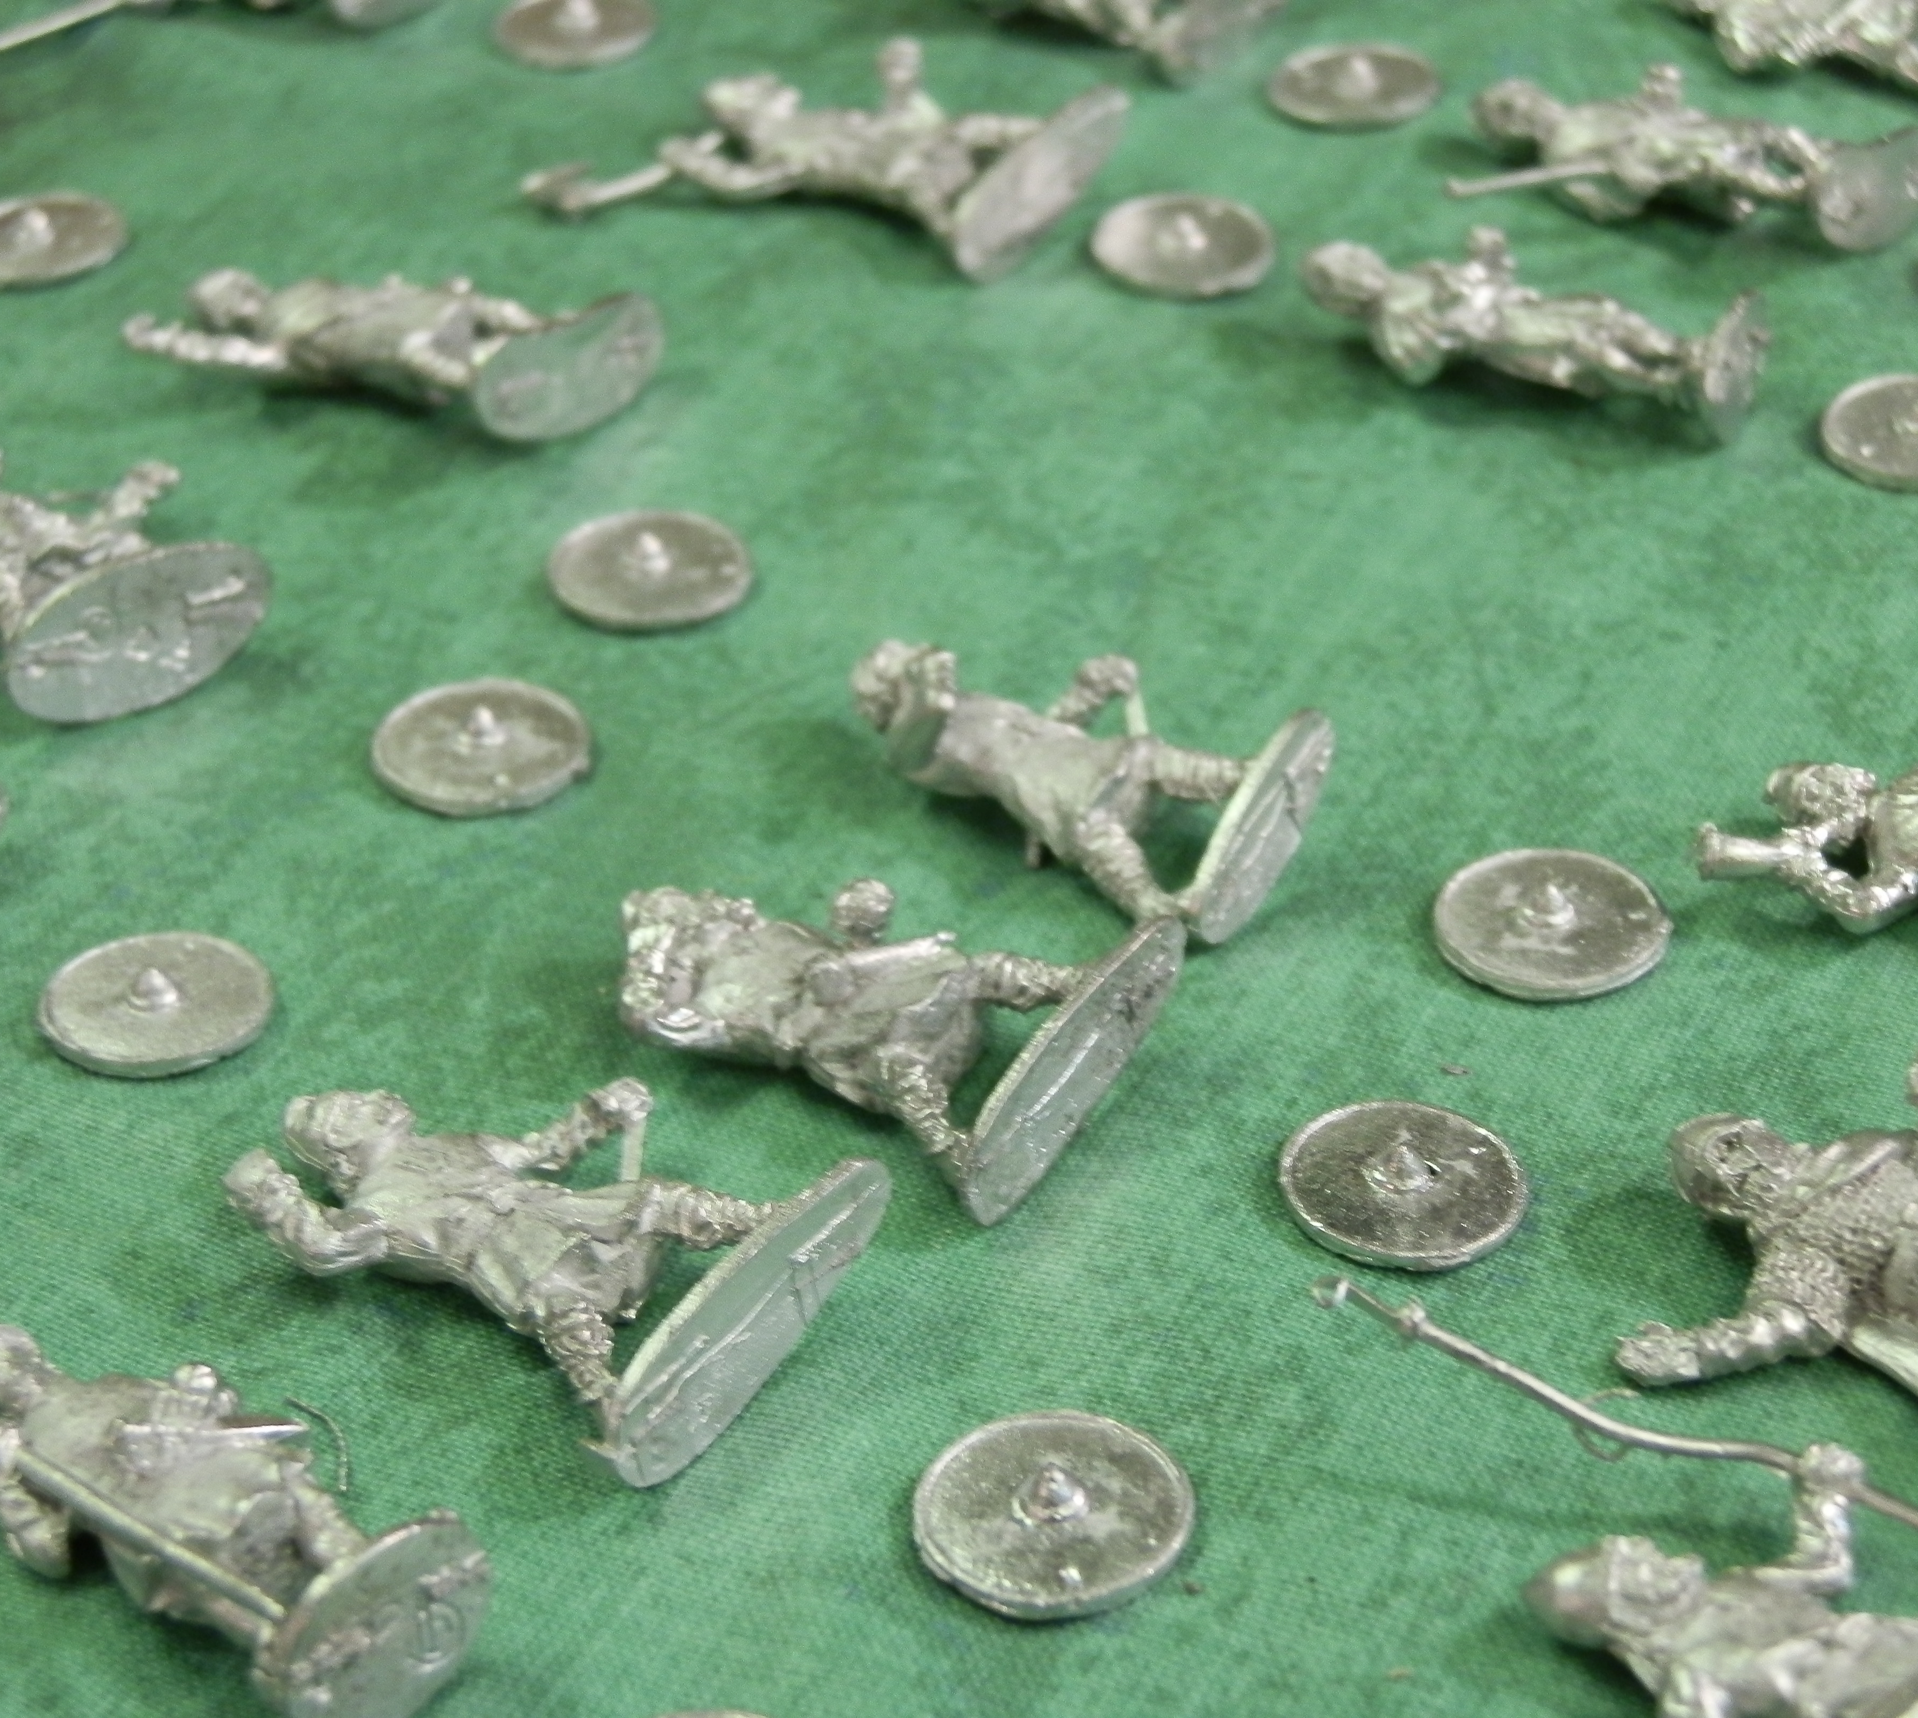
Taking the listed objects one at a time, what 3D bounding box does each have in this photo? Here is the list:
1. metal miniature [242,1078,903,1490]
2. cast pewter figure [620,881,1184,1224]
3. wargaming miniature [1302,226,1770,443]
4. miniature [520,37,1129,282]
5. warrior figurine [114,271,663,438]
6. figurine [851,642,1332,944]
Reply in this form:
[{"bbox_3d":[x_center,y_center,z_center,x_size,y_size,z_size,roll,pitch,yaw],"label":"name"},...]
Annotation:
[{"bbox_3d":[-0.023,0.018,0.208,0.032,0.009,0.023,22,47,30],"label":"metal miniature"},{"bbox_3d":[-0.006,0.007,0.221,0.029,0.011,0.024,17,39,23],"label":"cast pewter figure"},{"bbox_3d":[0.039,-0.039,0.283,0.033,0.011,0.012,15,36,27],"label":"wargaming miniature"},{"bbox_3d":[-0.010,-0.056,0.308,0.037,0.011,0.028,19,44,27],"label":"miniature"},{"bbox_3d":[-0.042,-0.039,0.286,0.035,0.010,0.021,14,30,25],"label":"warrior figurine"},{"bbox_3d":[0.006,-0.006,0.240,0.029,0.011,0.019,19,48,25],"label":"figurine"}]

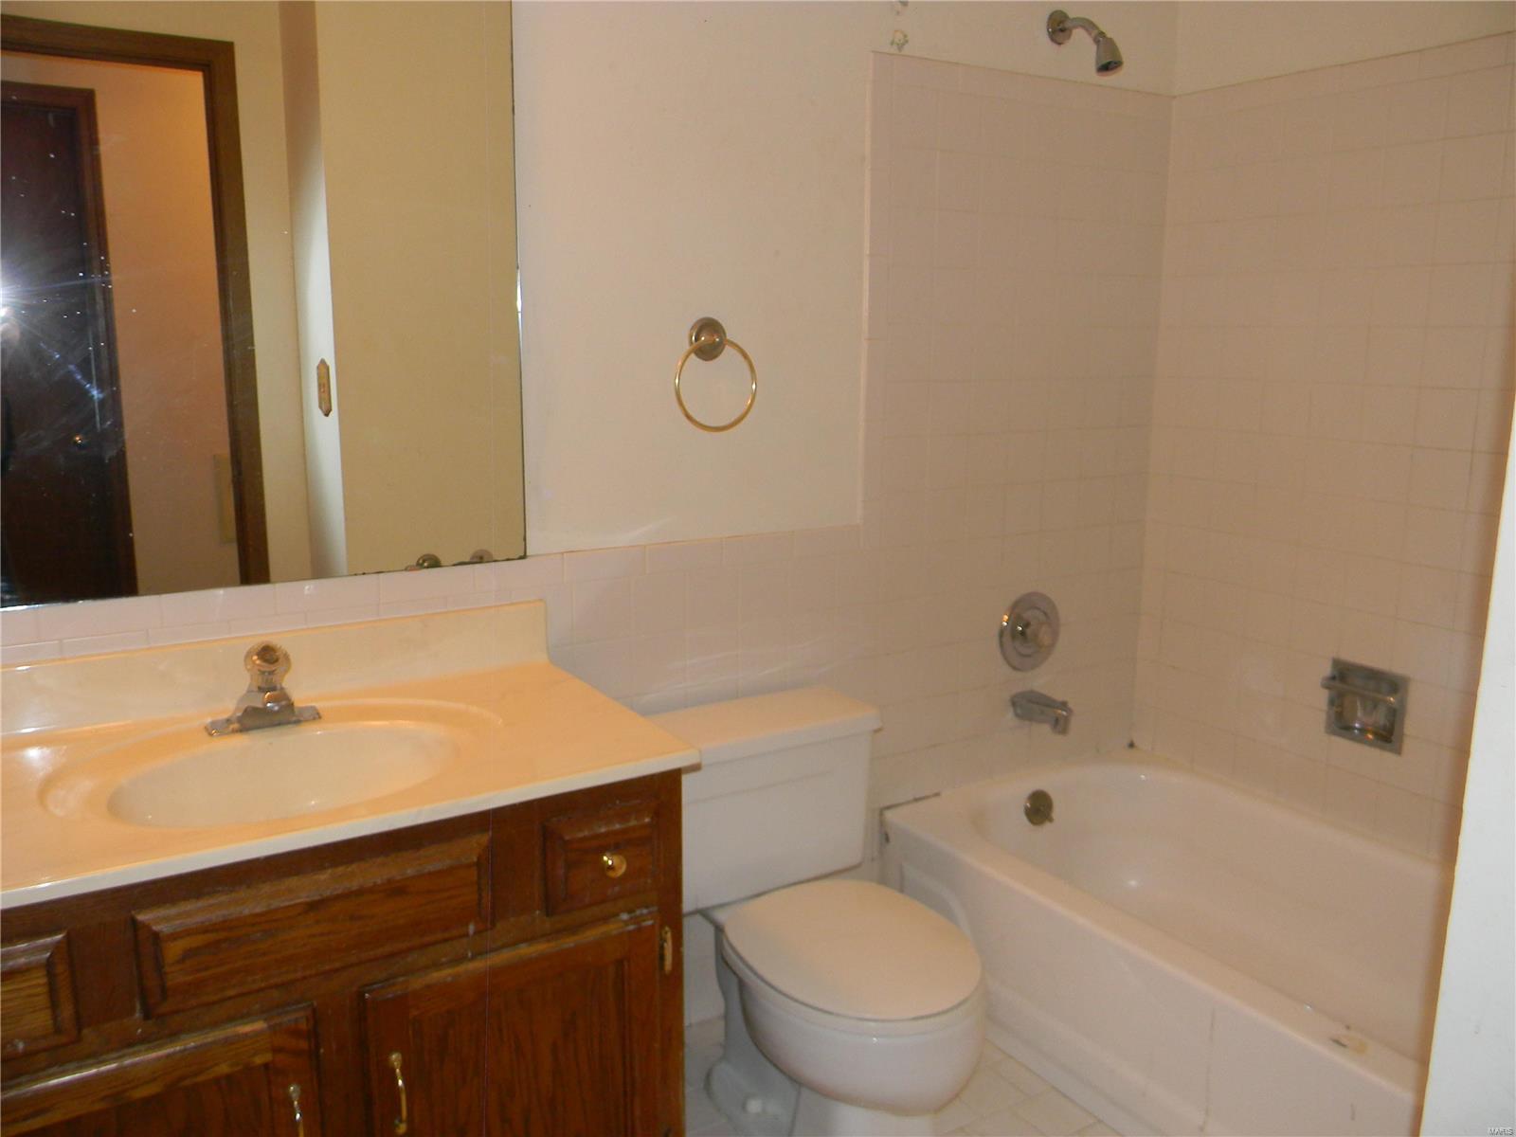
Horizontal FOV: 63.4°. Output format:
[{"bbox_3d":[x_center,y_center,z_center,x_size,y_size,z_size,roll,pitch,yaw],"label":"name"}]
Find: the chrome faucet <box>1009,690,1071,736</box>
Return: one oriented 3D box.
[{"bbox_3d":[0.614,0.312,2.647,0.064,0.070,0.130,-7,13,-32],"label":"chrome faucet"}]

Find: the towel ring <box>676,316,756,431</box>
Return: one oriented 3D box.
[{"bbox_3d":[-0.075,-0.334,2.120,0.165,0.196,0.054,-7,13,-32],"label":"towel ring"}]

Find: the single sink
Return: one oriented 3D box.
[{"bbox_3d":[-0.604,0.307,1.605,0.573,0.139,0.433,-7,13,-32],"label":"single sink"}]

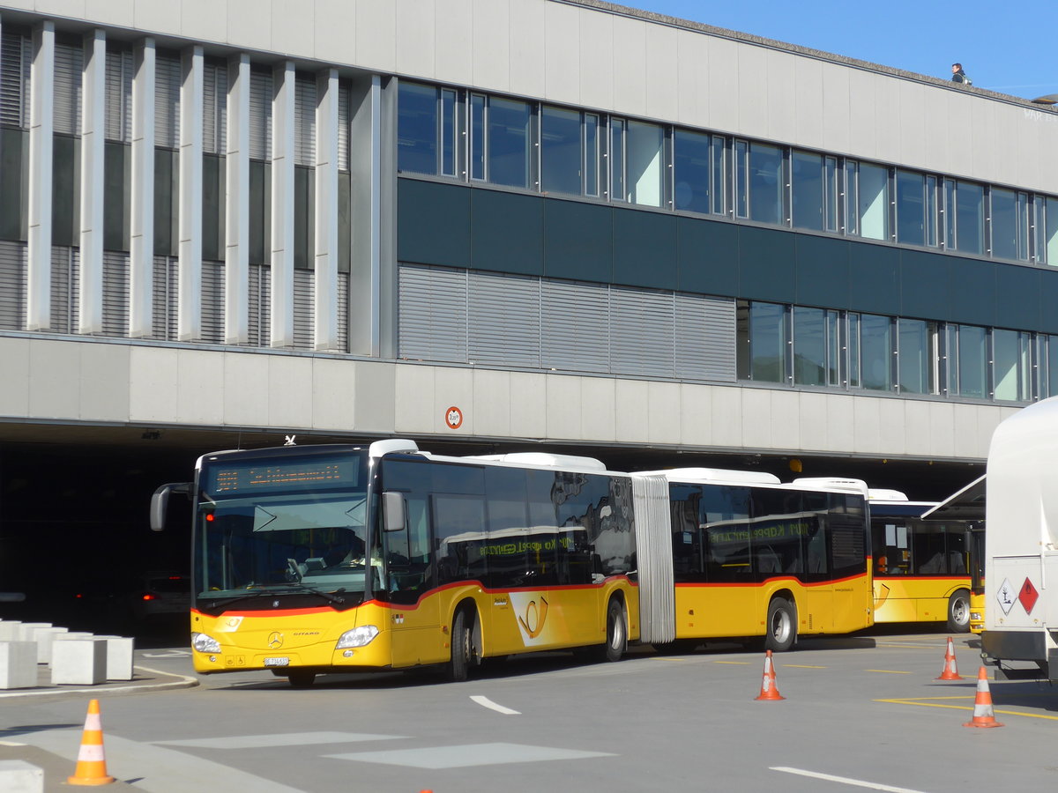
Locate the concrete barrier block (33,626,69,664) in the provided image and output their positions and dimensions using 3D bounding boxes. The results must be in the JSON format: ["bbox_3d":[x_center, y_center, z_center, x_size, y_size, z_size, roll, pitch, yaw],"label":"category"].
[{"bbox_3d":[-6.632,3.448,33.856,0.490,0.490,0.490,1,-4,-11],"label":"concrete barrier block"}]

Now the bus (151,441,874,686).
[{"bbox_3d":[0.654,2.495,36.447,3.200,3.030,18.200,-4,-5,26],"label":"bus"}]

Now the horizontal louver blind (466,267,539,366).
[{"bbox_3d":[-0.452,-1.415,45.508,1.836,1.688,0.100,4,-5,-44],"label":"horizontal louver blind"}]

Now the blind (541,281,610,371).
[{"bbox_3d":[0.896,-1.325,46.825,1.825,1.687,0.100,4,-5,-44],"label":"blind"}]

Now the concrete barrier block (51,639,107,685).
[{"bbox_3d":[-5.240,3.095,28.490,0.515,0.510,0.515,-1,-4,8],"label":"concrete barrier block"}]

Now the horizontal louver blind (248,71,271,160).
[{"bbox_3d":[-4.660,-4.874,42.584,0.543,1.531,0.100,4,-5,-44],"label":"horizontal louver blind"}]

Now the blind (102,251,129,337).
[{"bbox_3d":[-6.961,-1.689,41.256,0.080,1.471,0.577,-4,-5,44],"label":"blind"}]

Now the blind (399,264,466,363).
[{"bbox_3d":[-1.748,-1.480,44.792,0.080,1.682,1.687,-4,-5,44],"label":"blind"}]

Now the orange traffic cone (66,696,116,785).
[{"bbox_3d":[-2.818,2.221,15.767,0.290,0.530,0.290,1,-4,-10],"label":"orange traffic cone"}]

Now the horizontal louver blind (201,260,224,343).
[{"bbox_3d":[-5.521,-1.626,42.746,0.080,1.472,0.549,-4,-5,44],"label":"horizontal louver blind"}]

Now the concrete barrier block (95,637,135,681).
[{"bbox_3d":[-5.001,3.141,29.336,0.500,0.500,0.500,0,-4,-6],"label":"concrete barrier block"}]

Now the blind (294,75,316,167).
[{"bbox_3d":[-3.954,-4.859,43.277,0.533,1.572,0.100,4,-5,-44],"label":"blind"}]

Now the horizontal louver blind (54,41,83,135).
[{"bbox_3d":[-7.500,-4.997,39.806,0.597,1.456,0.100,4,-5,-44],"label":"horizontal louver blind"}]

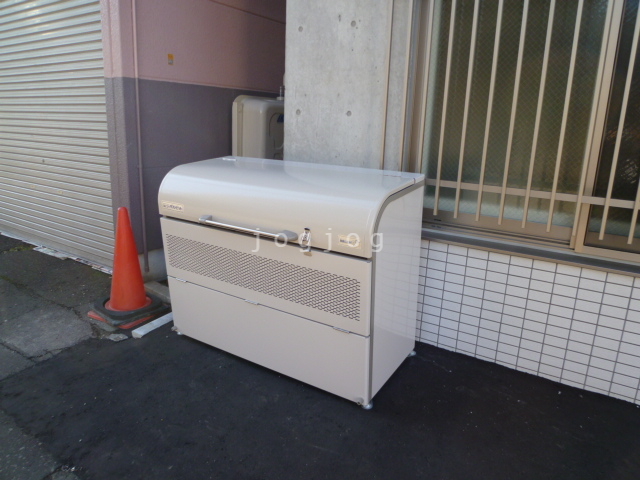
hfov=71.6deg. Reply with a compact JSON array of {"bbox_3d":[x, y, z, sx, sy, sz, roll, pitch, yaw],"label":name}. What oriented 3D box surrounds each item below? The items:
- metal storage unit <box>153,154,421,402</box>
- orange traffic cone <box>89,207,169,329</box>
[{"bbox_3d":[-0.177,0.122,2.307,1.250,0.955,0.540,10,20,32],"label":"metal storage unit"},{"bbox_3d":[-1.254,0.138,2.875,0.380,0.700,0.380,9,14,29],"label":"orange traffic cone"}]

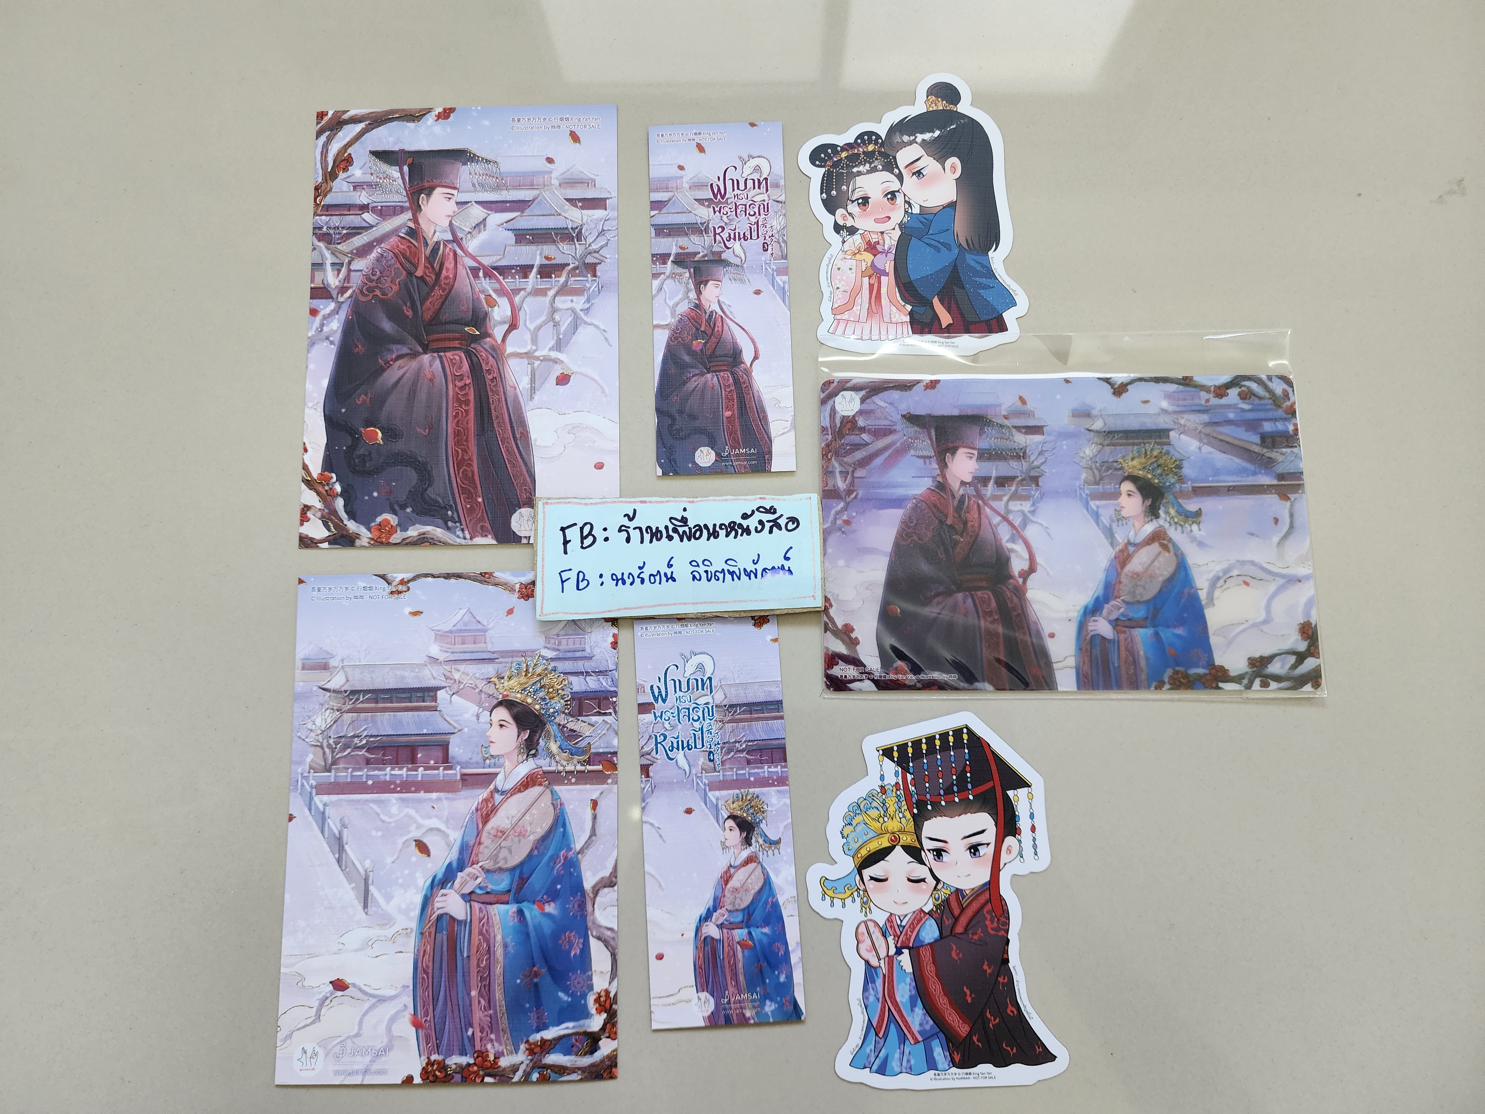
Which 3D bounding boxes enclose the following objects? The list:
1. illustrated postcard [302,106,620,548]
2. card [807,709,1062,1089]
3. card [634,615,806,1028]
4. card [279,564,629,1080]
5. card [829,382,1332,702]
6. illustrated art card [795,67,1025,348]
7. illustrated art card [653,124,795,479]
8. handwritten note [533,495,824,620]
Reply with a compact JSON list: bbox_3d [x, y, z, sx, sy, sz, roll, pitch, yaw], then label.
[{"bbox_3d":[-0.093,-0.079,0.328,0.102,0.002,0.152,-1,82,0],"label":"illustrated postcard"},{"bbox_3d":[0.058,0.103,0.300,0.076,0.002,0.110,-2,82,0],"label":"card"},{"bbox_3d":[-0.008,0.080,0.304,0.046,0.002,0.123,-4,82,0],"label":"card"},{"bbox_3d":[-0.090,0.081,0.307,0.104,0.002,0.154,-1,82,0],"label":"card"},{"bbox_3d":[0.103,-0.008,0.317,0.156,0.002,0.102,0,82,0],"label":"card"},{"bbox_3d":[0.057,-0.117,0.333,0.076,0.002,0.102,-1,82,0],"label":"illustrated art card"},{"bbox_3d":[-0.007,-0.088,0.329,0.046,0.002,0.123,-2,82,0],"label":"illustrated art card"},{"bbox_3d":[-0.020,-0.001,0.315,0.091,0.005,0.038,-2,82,0],"label":"handwritten note"}]

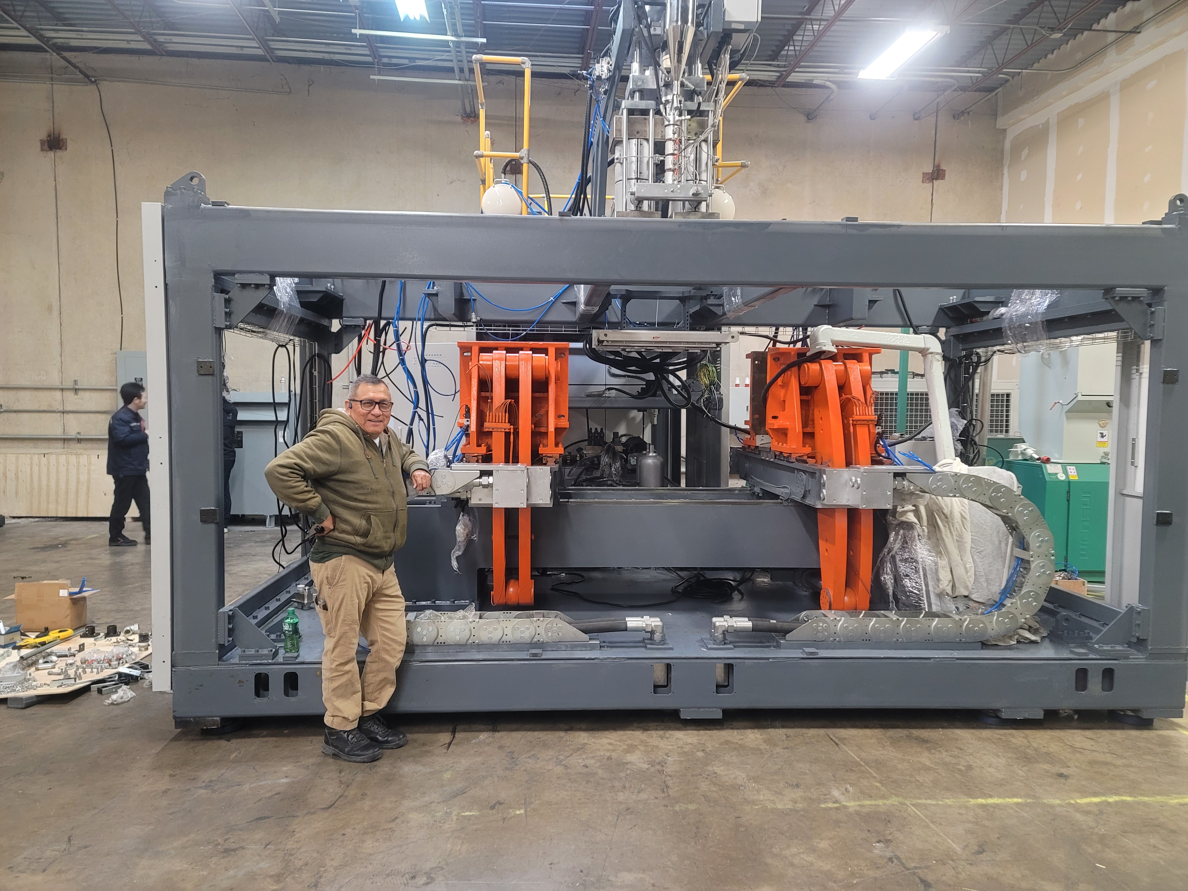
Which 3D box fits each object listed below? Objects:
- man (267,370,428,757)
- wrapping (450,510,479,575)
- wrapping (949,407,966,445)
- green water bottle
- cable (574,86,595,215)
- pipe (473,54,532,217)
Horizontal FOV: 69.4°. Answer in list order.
[{"bbox_3d":[-1.108,0.528,3.907,0.530,1.700,0.670,3,4,37],"label":"man"},{"bbox_3d":[-0.683,0.502,4.507,0.150,0.335,0.110,0,3,-3],"label":"wrapping"},{"bbox_3d":[2.474,-0.111,5.886,0.160,0.270,0.160,0,3,-3],"label":"wrapping"},{"bbox_3d":[-1.443,0.879,4.089,0.072,0.214,0.072,0,3,-3],"label":"green water bottle"},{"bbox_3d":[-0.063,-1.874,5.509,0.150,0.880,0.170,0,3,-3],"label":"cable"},{"bbox_3d":[-0.560,-1.728,5.343,0.360,1.100,0.750,0,3,-3],"label":"pipe"}]

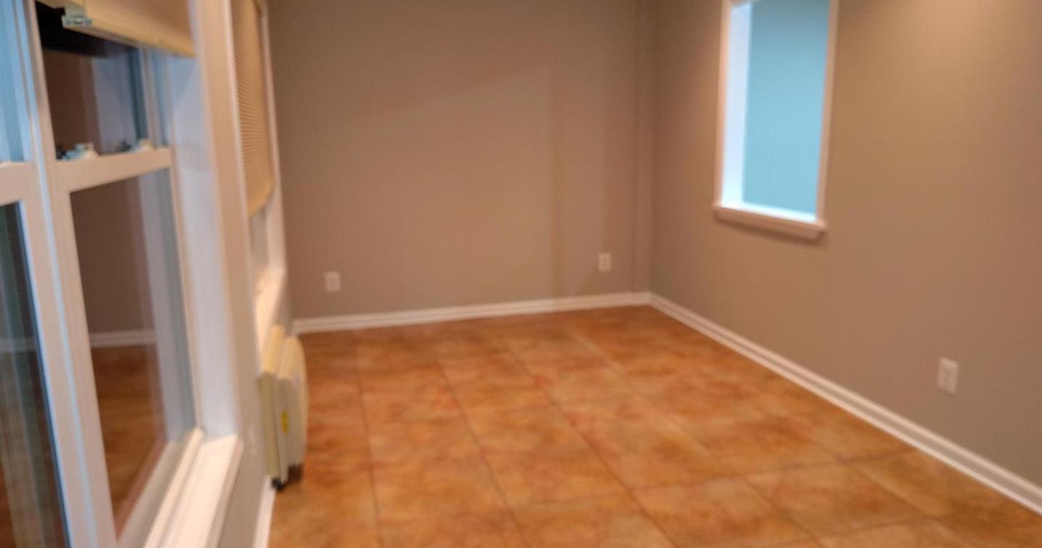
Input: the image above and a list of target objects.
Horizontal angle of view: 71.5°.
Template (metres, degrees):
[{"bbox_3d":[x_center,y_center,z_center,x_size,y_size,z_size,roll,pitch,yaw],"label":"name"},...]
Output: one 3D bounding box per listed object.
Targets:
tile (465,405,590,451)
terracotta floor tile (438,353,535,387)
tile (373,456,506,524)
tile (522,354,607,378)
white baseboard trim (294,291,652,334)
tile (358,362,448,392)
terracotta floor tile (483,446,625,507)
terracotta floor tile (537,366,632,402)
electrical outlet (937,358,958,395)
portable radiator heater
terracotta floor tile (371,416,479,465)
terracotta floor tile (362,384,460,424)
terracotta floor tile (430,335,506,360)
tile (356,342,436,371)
[{"bbox_3d":[0.009,0.704,3.291,0.455,0.010,0.455,-3,11,-14],"label":"tile"},{"bbox_3d":[-0.220,0.540,4.160,0.455,0.010,0.455,-3,11,-14],"label":"terracotta floor tile"},{"bbox_3d":[-0.318,0.814,2.748,0.453,0.012,0.453,-4,11,-14],"label":"tile"},{"bbox_3d":[0.236,0.517,4.232,0.453,0.012,0.453,-4,11,-14],"label":"tile"},{"bbox_3d":[-0.260,0.268,5.242,2.591,0.102,0.016,-4,11,-14],"label":"white baseboard trim"},{"bbox_3d":[-0.663,0.567,4.049,0.455,0.010,0.455,-3,11,-14],"label":"tile"},{"bbox_3d":[0.124,0.786,2.856,0.455,0.010,0.455,-3,11,-14],"label":"terracotta floor tile"},{"bbox_3d":[0.337,0.596,3.838,0.455,0.010,0.455,-3,11,-14],"label":"terracotta floor tile"},{"bbox_3d":[1.680,0.403,2.853,0.007,0.119,0.075,-3,11,-14],"label":"electrical outlet"},{"bbox_3d":[-0.974,0.521,3.041,0.148,0.465,0.690,-4,11,-14],"label":"portable radiator heater"},{"bbox_3d":[-0.432,0.730,3.183,0.453,0.012,0.453,-4,11,-14],"label":"terracotta floor tile"},{"bbox_3d":[-0.548,0.649,3.614,0.455,0.010,0.455,-3,11,-14],"label":"terracotta floor tile"},{"bbox_3d":[-0.335,0.458,4.595,0.455,0.010,0.455,-3,11,-14],"label":"terracotta floor tile"},{"bbox_3d":[-0.762,0.490,4.435,0.453,0.012,0.453,-4,11,-14],"label":"tile"}]

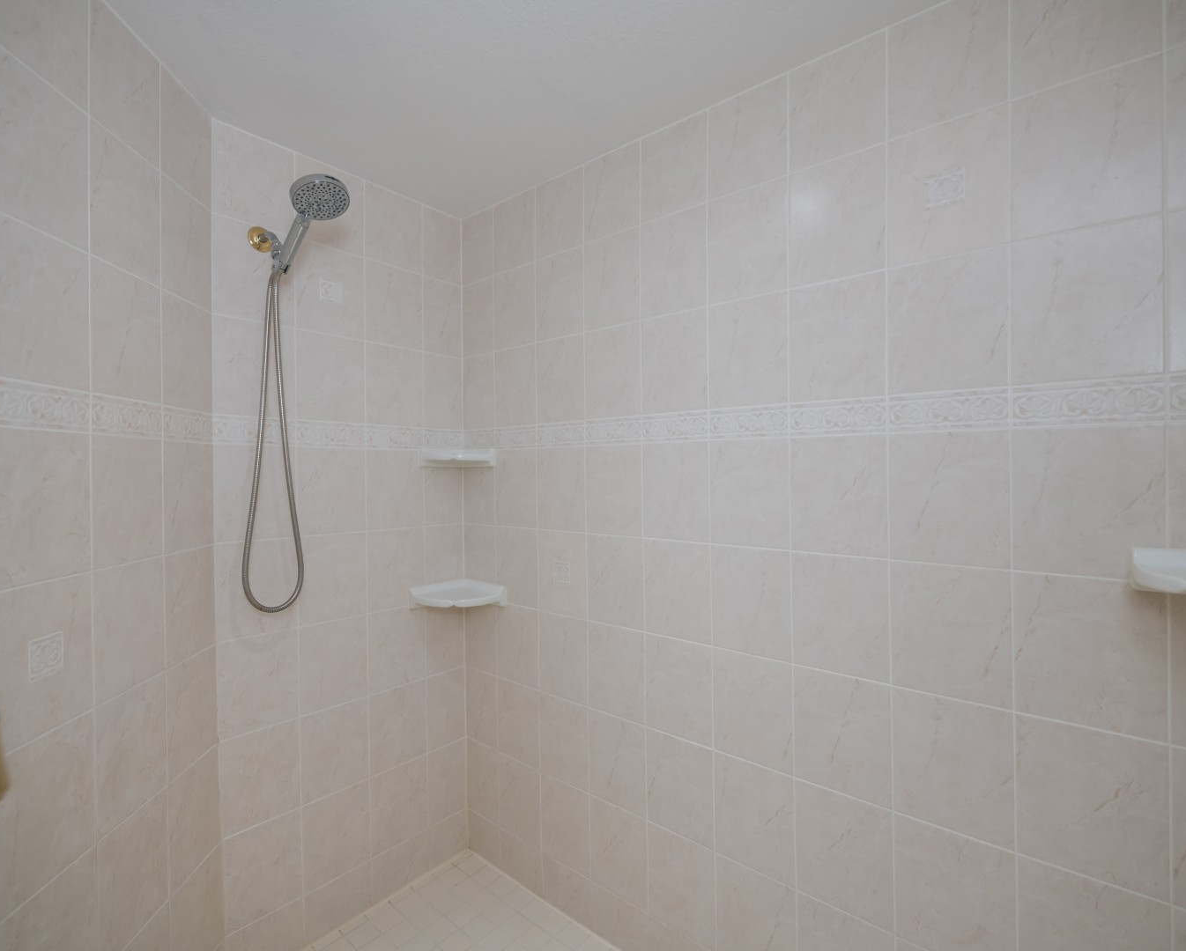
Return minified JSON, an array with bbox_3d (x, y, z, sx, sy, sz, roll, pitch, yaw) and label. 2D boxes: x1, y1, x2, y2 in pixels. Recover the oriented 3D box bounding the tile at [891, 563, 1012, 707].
[{"bbox_3d":[0.691,0.302,1.078,0.199,0.256,0.009,0,0,39],"label":"tile"}]

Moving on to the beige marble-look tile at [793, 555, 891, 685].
[{"bbox_3d":[0.533,0.300,1.198,0.197,0.254,0.010,0,1,39],"label":"beige marble-look tile"}]

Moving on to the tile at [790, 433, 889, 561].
[{"bbox_3d":[0.539,0.043,1.222,0.200,0.250,0.009,0,0,39],"label":"tile"}]

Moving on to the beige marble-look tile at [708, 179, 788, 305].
[{"bbox_3d":[0.370,-0.550,1.328,0.199,0.256,0.010,0,0,39],"label":"beige marble-look tile"}]

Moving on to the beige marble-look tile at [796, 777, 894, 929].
[{"bbox_3d":[0.539,0.820,1.209,0.199,0.256,0.009,0,0,39],"label":"beige marble-look tile"}]

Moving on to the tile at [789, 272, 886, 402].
[{"bbox_3d":[0.529,-0.292,1.208,0.200,0.256,0.010,0,0,39],"label":"tile"}]

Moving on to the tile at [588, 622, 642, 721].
[{"bbox_3d":[0.068,0.563,1.587,0.199,0.256,0.010,0,0,39],"label":"tile"}]

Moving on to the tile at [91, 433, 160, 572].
[{"bbox_3d":[-0.962,0.052,1.151,0.009,0.250,0.200,0,0,-5],"label":"tile"}]

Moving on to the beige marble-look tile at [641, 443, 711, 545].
[{"bbox_3d":[0.222,0.044,1.485,0.200,0.250,0.009,0,0,39],"label":"beige marble-look tile"}]

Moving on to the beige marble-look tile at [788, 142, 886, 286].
[{"bbox_3d":[0.526,-0.551,1.200,0.199,0.256,0.009,0,0,39],"label":"beige marble-look tile"}]

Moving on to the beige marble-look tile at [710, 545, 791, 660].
[{"bbox_3d":[0.377,0.303,1.333,0.199,0.256,0.009,0,0,39],"label":"beige marble-look tile"}]

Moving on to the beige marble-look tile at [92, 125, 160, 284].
[{"bbox_3d":[-0.963,-0.547,1.145,0.009,0.250,0.200,0,0,-5],"label":"beige marble-look tile"}]

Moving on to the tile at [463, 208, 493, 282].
[{"bbox_3d":[-0.397,-0.795,1.927,0.165,0.233,0.010,0,1,39],"label":"tile"}]

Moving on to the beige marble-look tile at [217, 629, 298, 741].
[{"bbox_3d":[-0.916,0.572,1.531,0.009,0.250,0.200,0,0,42],"label":"beige marble-look tile"}]

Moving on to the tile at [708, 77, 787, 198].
[{"bbox_3d":[0.368,-0.794,1.327,0.199,0.228,0.010,0,0,39],"label":"tile"}]

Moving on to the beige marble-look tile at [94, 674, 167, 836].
[{"bbox_3d":[-0.952,0.569,1.147,0.010,0.256,0.199,-1,0,-6],"label":"beige marble-look tile"}]

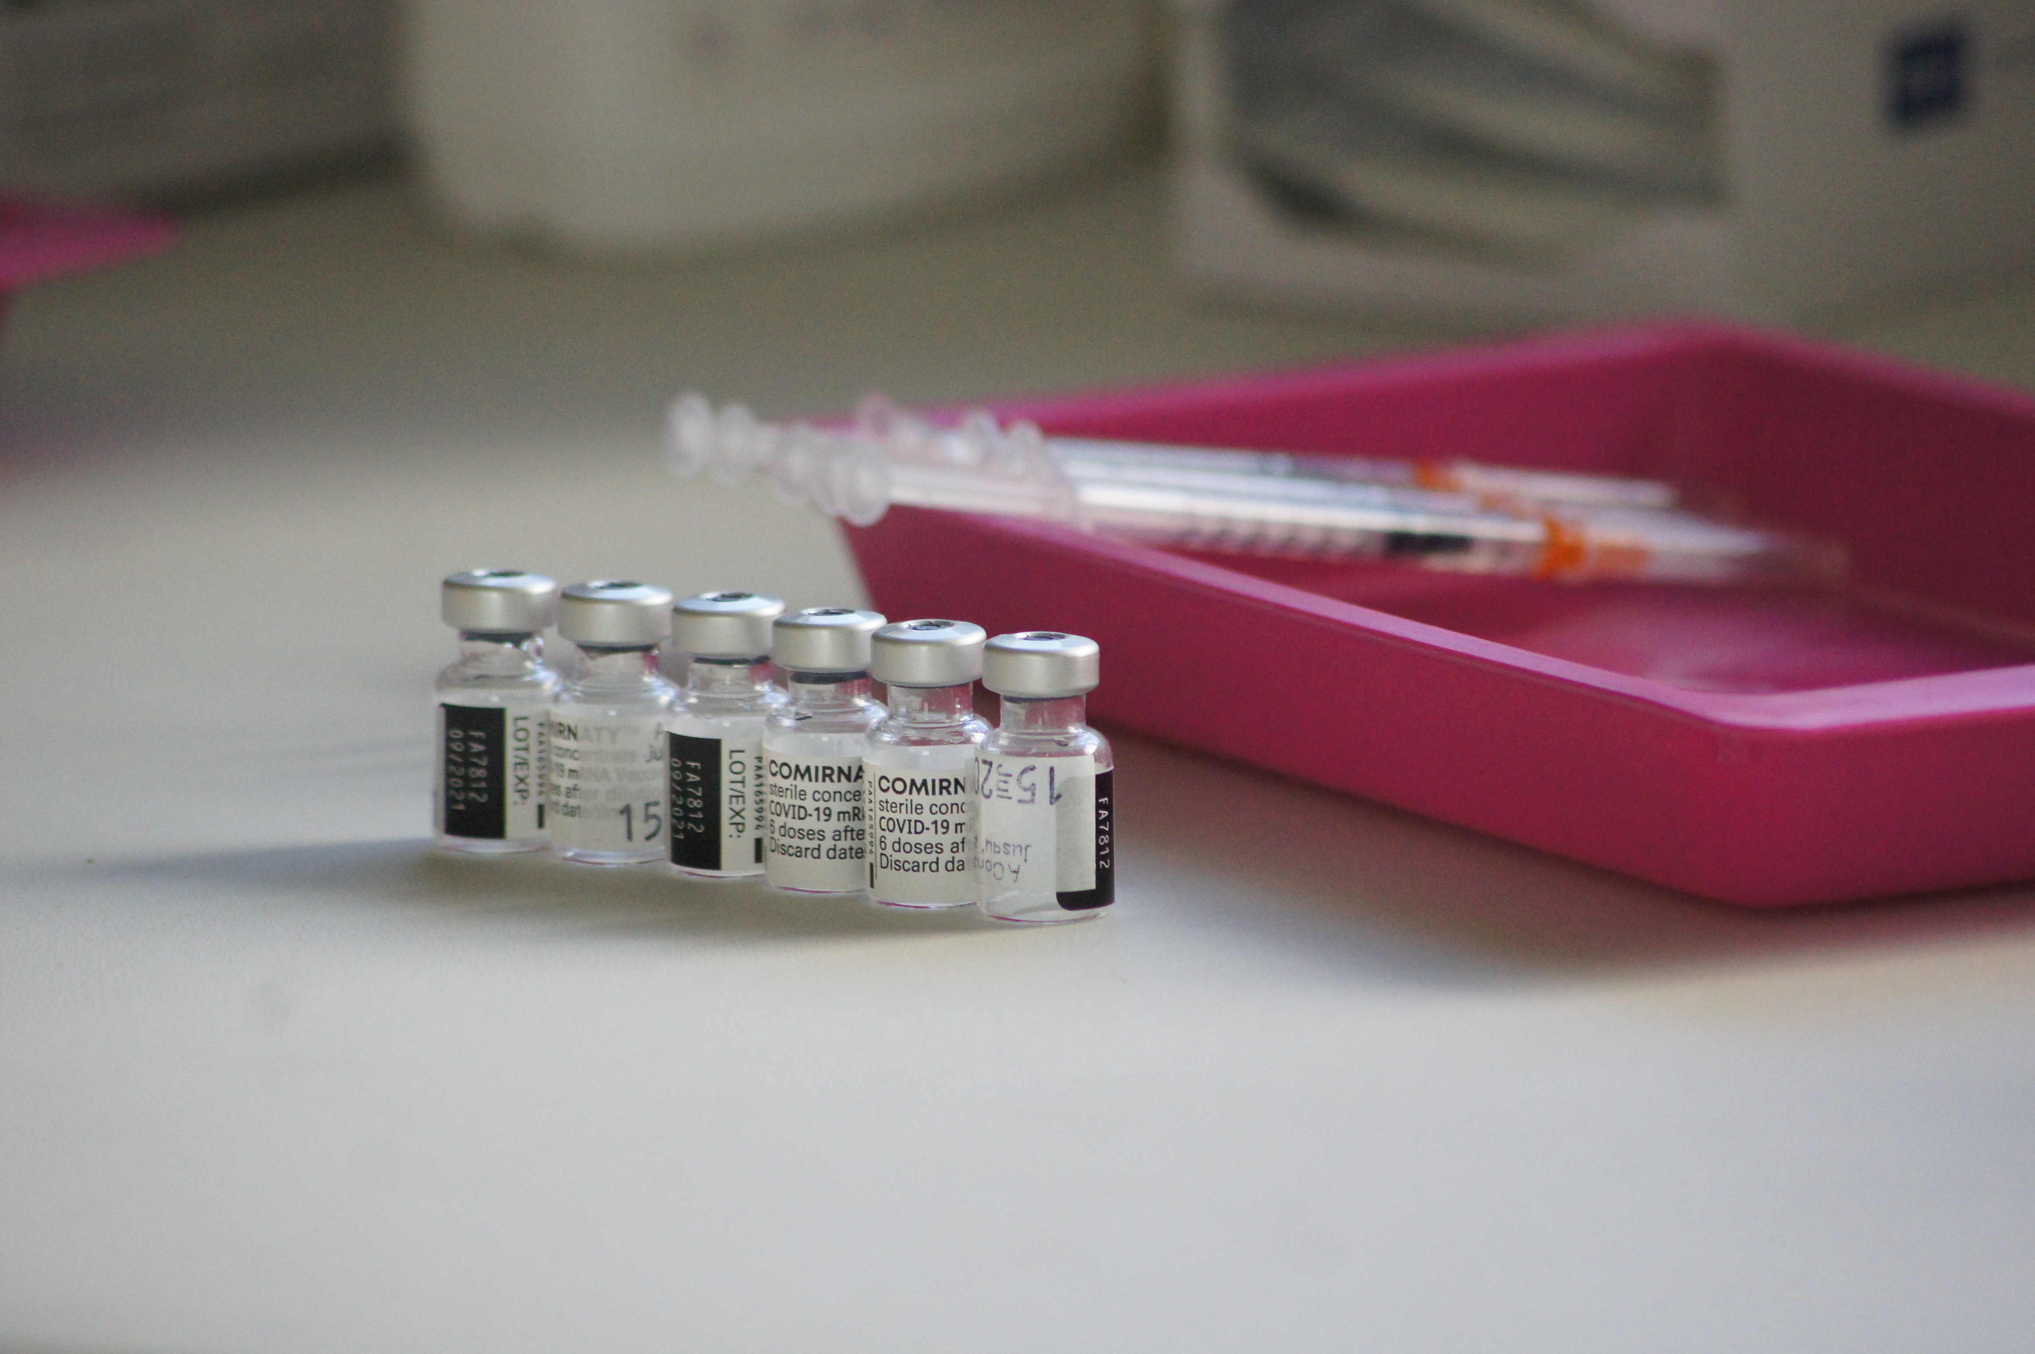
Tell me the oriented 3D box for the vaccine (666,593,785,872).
[{"bbox_3d":[-0.034,0.007,2.031,0.016,0.032,0.016,-1,11,0],"label":"vaccine"}]

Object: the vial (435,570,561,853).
[{"bbox_3d":[-0.062,0.004,2.049,0.016,0.032,0.016,-1,11,0],"label":"vial"}]

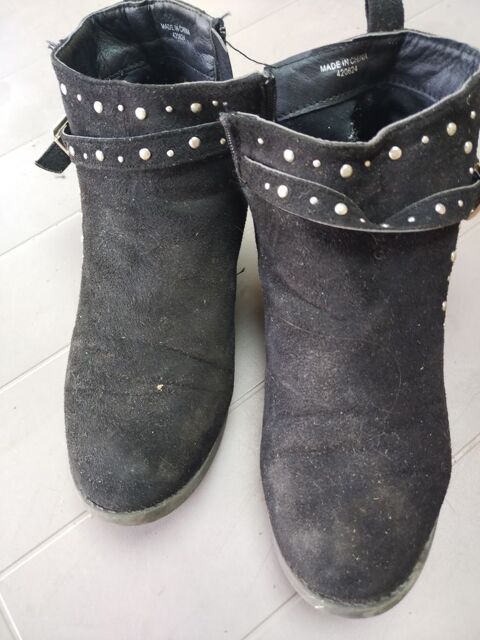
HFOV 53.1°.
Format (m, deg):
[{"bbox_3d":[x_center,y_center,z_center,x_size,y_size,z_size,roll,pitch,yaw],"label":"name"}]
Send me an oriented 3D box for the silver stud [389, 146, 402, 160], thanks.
[{"bbox_3d":[0.073,-0.078,0.224,0.006,0.006,0.003,-14,36,-1],"label":"silver stud"}]

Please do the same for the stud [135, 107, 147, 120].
[{"bbox_3d":[-0.051,-0.107,0.249,0.006,0.006,0.003,8,40,10],"label":"stud"}]

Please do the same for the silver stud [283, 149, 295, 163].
[{"bbox_3d":[0.023,-0.078,0.229,0.006,0.006,0.003,24,42,17],"label":"silver stud"}]

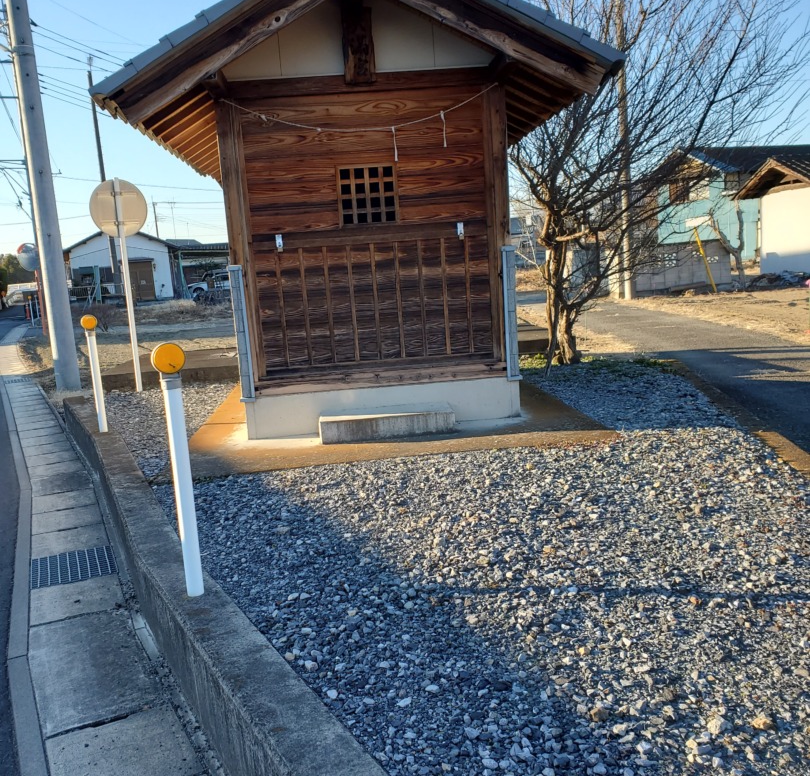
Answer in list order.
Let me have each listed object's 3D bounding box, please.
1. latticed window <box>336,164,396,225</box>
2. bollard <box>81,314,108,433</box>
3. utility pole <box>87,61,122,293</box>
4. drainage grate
[{"bbox_3d":[-0.262,-1.357,5.725,0.425,0.420,0.050,-4,9,-4],"label":"latticed window"},{"bbox_3d":[-2.414,-0.110,6.358,0.120,0.920,0.080,-6,10,-16],"label":"bollard"},{"bbox_3d":[-15.099,-10.465,41.056,0.320,11.530,0.320,-4,9,-4],"label":"utility pole"},{"bbox_3d":[-1.841,1.018,4.531,0.435,0.045,0.485,-7,10,-21],"label":"drainage grate"}]

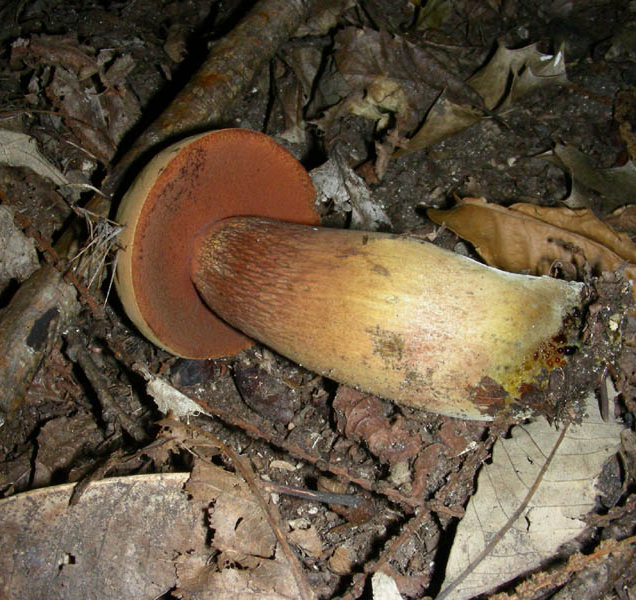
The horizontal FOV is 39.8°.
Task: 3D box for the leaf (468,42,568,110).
[{"bbox_3d":[0.112,-0.131,0.495,0.072,0.014,0.045,-22,60,-13],"label":"leaf"}]

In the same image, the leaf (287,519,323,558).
[{"bbox_3d":[-0.005,0.096,0.353,0.013,0.006,0.019,-40,65,-23],"label":"leaf"}]

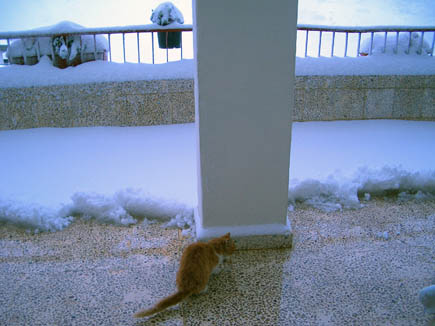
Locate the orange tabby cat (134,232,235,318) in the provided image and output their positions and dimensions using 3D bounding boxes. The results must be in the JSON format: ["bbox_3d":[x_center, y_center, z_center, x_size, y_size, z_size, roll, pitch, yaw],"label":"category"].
[{"bbox_3d":[-0.118,0.515,2.090,0.220,0.250,0.570,13,26,31],"label":"orange tabby cat"}]

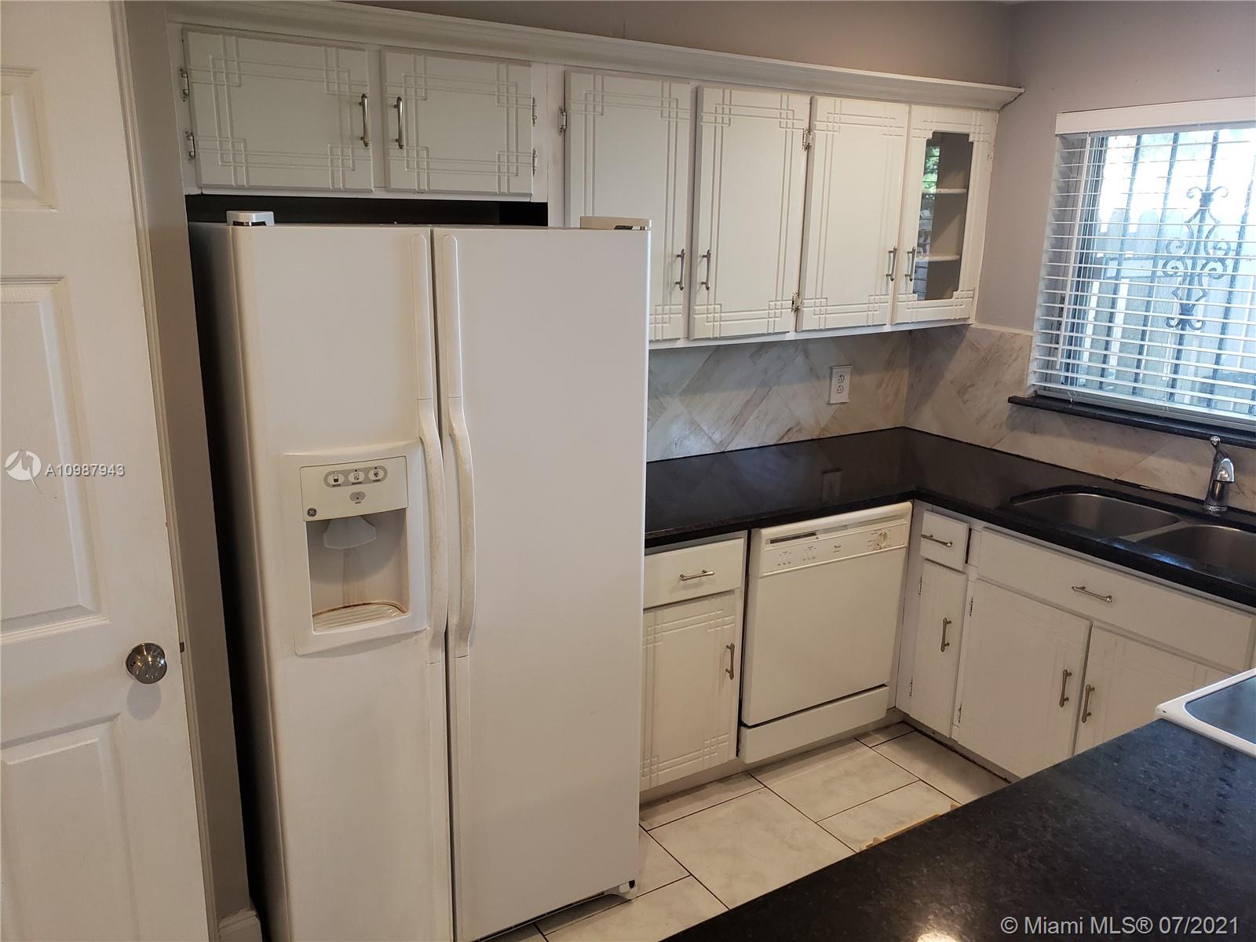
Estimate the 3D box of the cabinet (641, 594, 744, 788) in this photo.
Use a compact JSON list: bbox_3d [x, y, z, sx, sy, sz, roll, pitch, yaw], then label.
[{"bbox_3d":[0.164,0.639,2.727,0.336,0.560,0.025,-8,17,-29],"label":"cabinet"}]

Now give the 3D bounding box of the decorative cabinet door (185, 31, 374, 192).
[{"bbox_3d":[-0.791,-0.820,2.178,0.394,0.327,0.025,-8,17,-30],"label":"decorative cabinet door"}]

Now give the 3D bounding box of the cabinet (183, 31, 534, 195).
[{"bbox_3d":[-0.693,-0.893,2.452,0.857,0.349,0.320,-8,17,-29],"label":"cabinet"}]

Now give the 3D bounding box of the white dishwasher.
[{"bbox_3d":[0.478,0.451,3.188,0.597,0.789,0.620,-8,17,-29],"label":"white dishwasher"}]

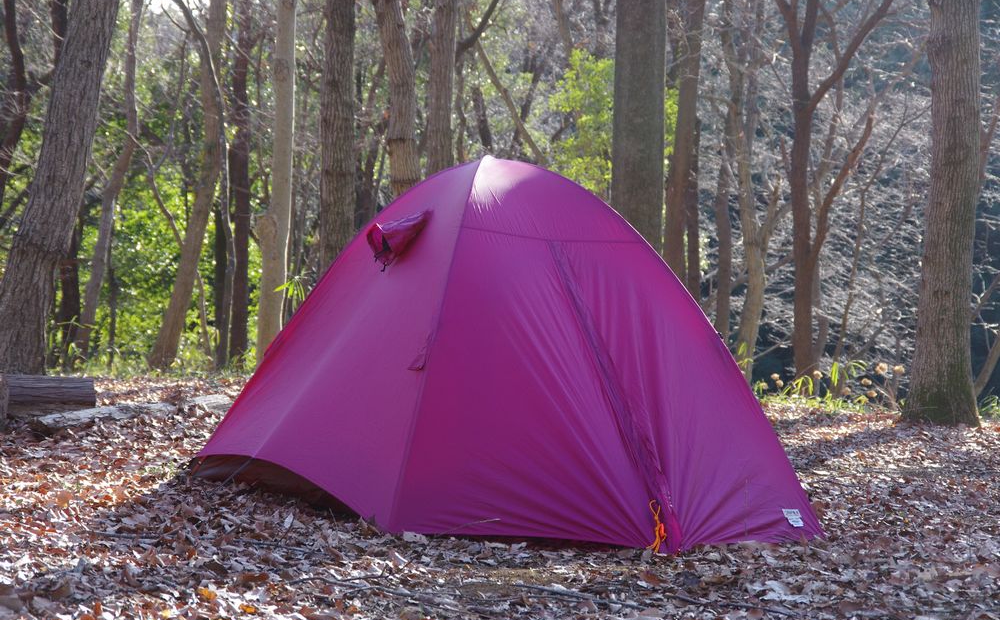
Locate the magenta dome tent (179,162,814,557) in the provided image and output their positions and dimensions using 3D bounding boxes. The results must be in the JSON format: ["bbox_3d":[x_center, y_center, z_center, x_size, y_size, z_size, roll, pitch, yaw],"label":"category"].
[{"bbox_3d":[0.018,0.073,8.860,1.600,1.240,2.200,1,1,-24],"label":"magenta dome tent"}]

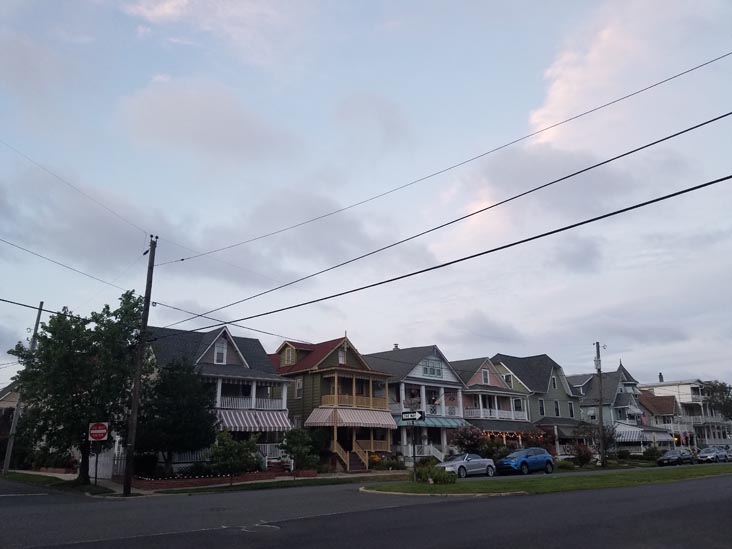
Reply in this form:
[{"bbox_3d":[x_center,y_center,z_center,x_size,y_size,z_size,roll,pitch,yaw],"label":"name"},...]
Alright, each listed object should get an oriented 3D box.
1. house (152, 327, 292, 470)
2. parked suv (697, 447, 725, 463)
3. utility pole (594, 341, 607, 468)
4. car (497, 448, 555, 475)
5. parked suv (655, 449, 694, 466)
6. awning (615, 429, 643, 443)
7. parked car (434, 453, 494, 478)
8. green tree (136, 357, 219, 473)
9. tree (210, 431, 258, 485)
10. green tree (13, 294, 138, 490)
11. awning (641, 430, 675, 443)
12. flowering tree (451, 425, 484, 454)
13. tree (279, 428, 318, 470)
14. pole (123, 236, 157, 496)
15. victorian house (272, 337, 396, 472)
[{"bbox_3d":[-10.181,7.737,34.396,8.700,8.500,9.200,14,-23,-39],"label":"house"},{"bbox_3d":[41.361,21.616,65.804,4.500,1.650,1.830,14,-23,-39],"label":"parked suv"},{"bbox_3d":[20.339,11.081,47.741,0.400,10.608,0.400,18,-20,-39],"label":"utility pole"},{"bbox_3d":[11.132,13.071,38.588,4.600,1.690,1.840,14,-23,-39],"label":"car"},{"bbox_3d":[29.195,17.229,51.970,4.750,1.460,1.830,15,-23,-40],"label":"parked suv"},{"bbox_3d":[33.448,20.837,70.259,0.900,1.322,3.397,15,-23,-40],"label":"awning"},{"bbox_3d":[5.942,11.345,32.882,4.420,1.410,1.790,15,-23,-40],"label":"parked car"},{"bbox_3d":[-9.934,7.378,28.909,4.135,5.707,4.135,15,-23,-40],"label":"green tree"},{"bbox_3d":[-5.960,8.193,24.593,2.040,2.340,2.040,14,-23,-39],"label":"tree"},{"bbox_3d":[-13.983,5.351,27.126,6.040,9.332,6.040,15,-23,-40],"label":"green tree"},{"bbox_3d":[38.456,21.278,71.795,8.596,1.322,0.900,15,-23,-40],"label":"awning"},{"bbox_3d":[7.540,12.622,40.310,2.570,3.140,2.570,14,-23,-39],"label":"flowering tree"},{"bbox_3d":[-3.541,9.294,28.524,2.010,2.510,2.010,0,-18,0],"label":"tree"},{"bbox_3d":[-9.346,3.500,22.911,0.350,10.626,0.350,14,-23,-40],"label":"pole"},{"bbox_3d":[-3.079,9.992,42.144,6.000,9.300,11.700,14,-23,-39],"label":"victorian house"}]

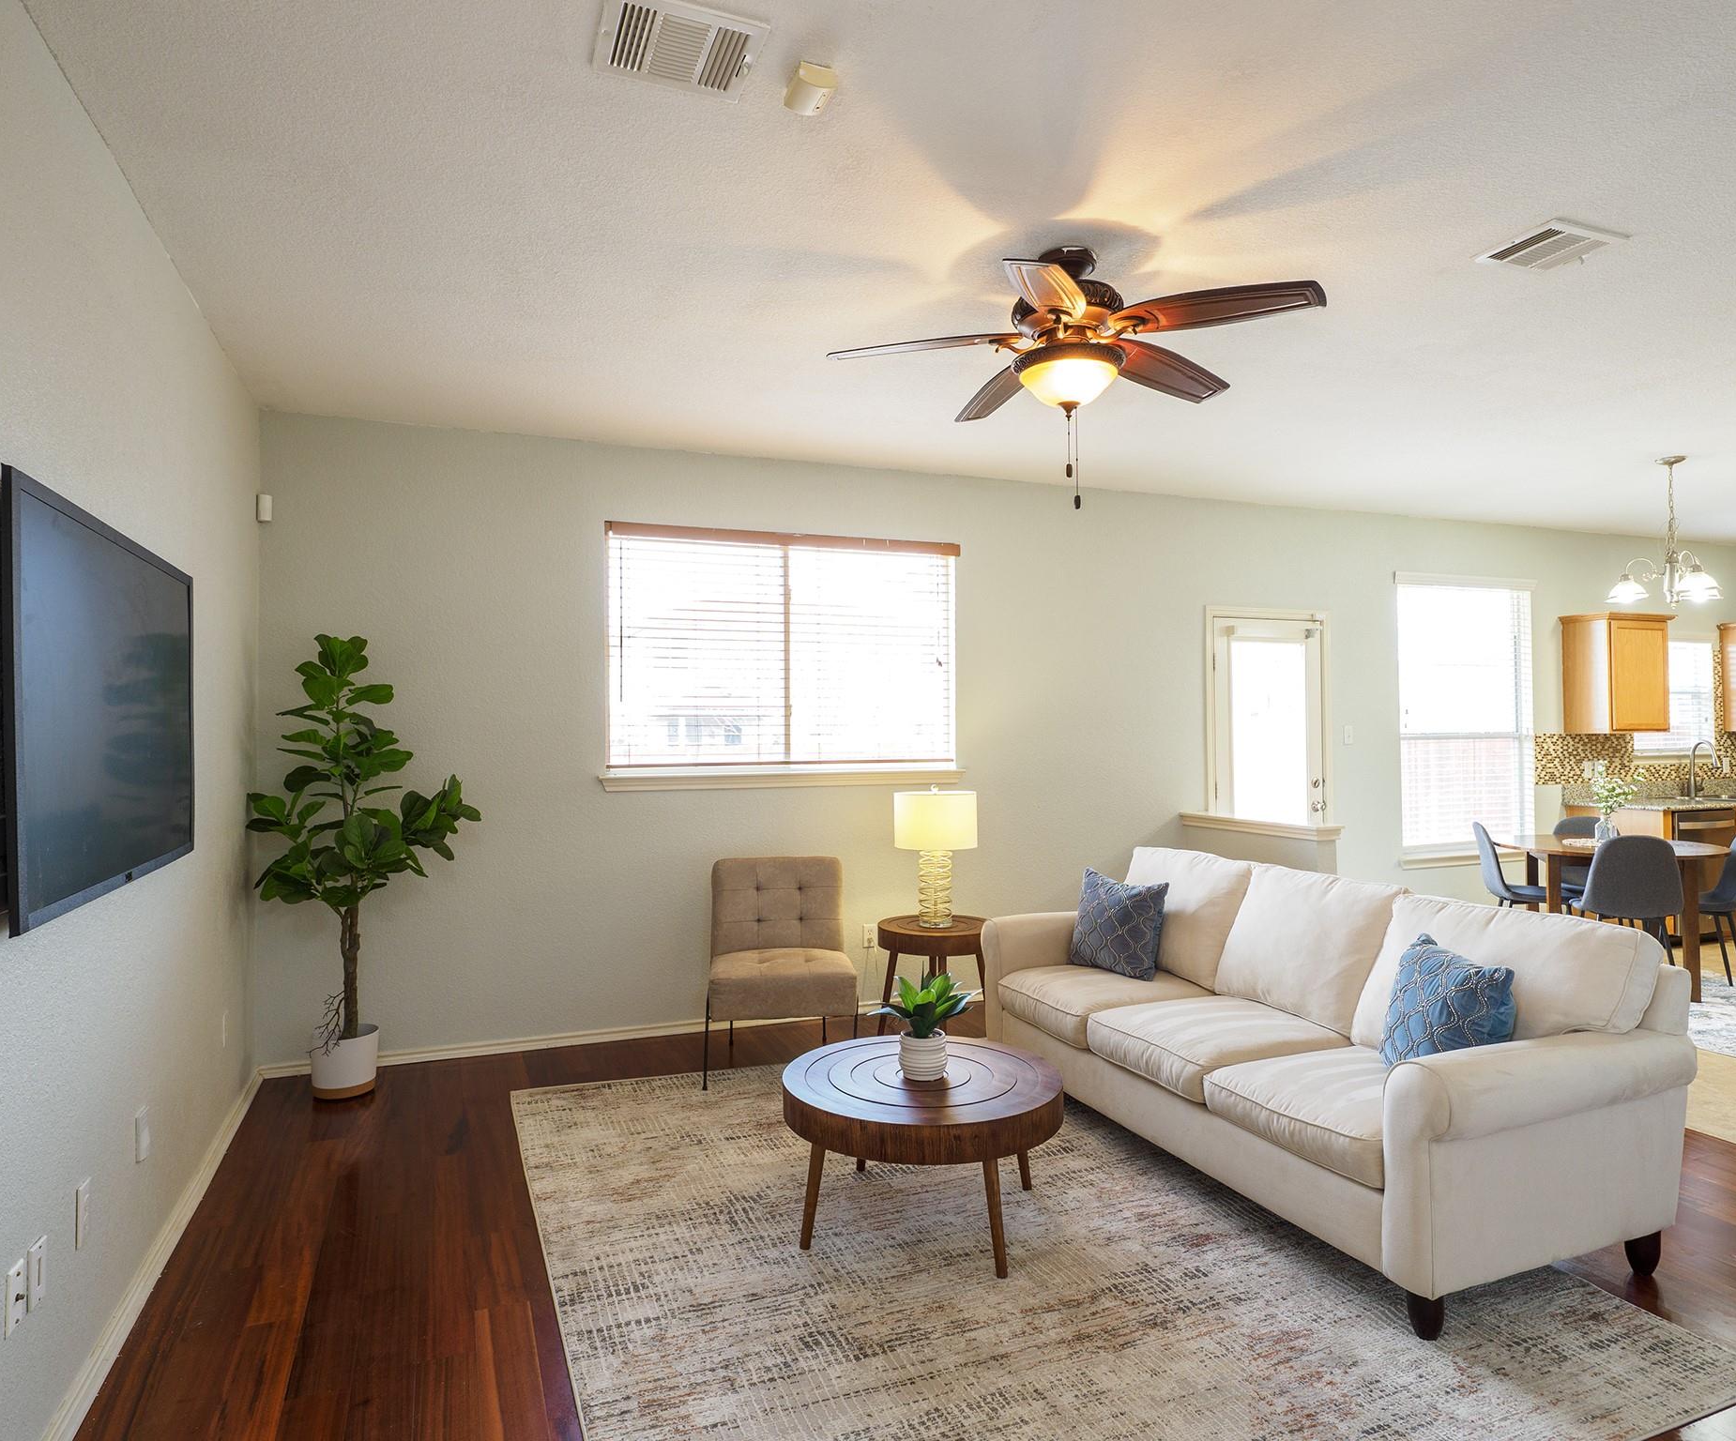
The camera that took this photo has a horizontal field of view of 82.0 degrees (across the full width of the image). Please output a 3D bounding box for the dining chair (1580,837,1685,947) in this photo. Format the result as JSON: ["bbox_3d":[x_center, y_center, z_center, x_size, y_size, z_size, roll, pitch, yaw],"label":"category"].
[{"bbox_3d":[3.911,1.015,5.153,0.440,0.860,0.510,-1,-1,24],"label":"dining chair"}]

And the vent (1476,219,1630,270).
[{"bbox_3d":[1.928,-1.325,2.822,0.300,0.025,0.250,0,-1,-21],"label":"vent"}]

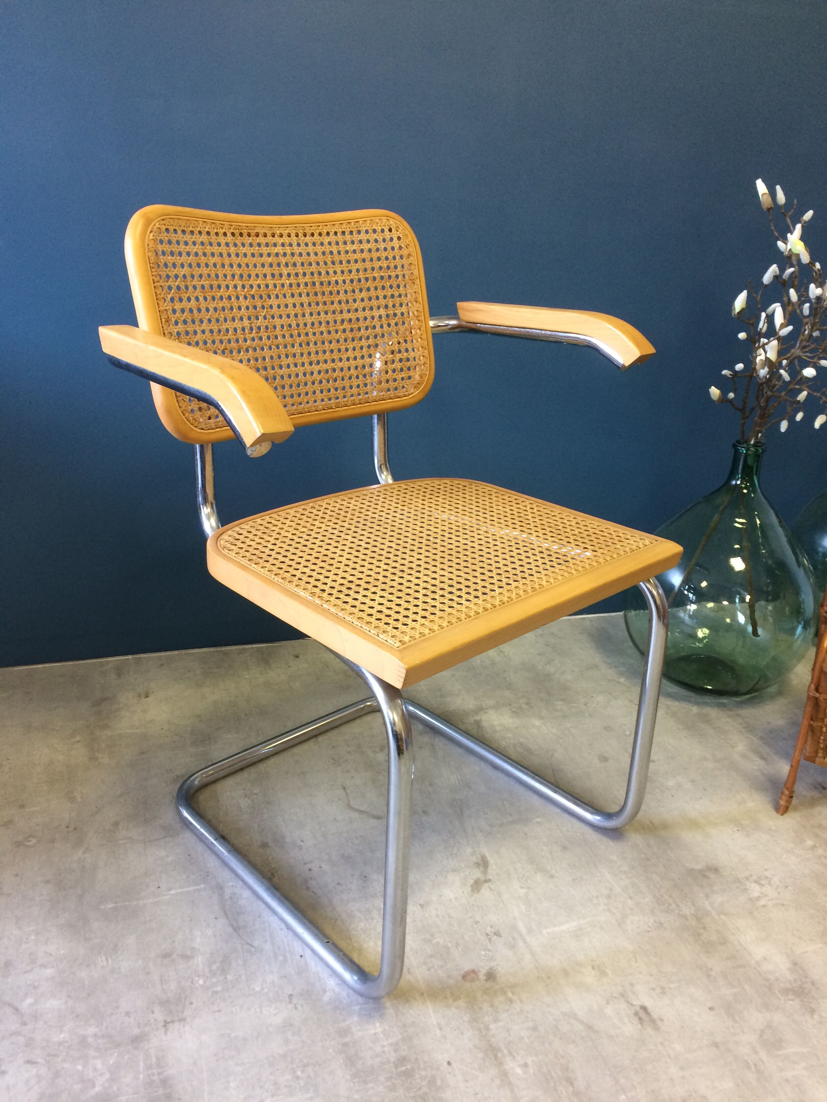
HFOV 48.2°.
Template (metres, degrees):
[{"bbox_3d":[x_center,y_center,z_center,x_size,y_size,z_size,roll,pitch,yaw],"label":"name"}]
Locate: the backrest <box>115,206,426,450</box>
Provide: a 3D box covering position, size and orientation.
[{"bbox_3d":[-0.152,-0.298,1.197,0.446,0.290,0.057,-17,19,-39],"label":"backrest"}]

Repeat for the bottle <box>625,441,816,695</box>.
[{"bbox_3d":[0.564,0.027,1.653,0.337,0.449,0.337,1,23,0],"label":"bottle"}]

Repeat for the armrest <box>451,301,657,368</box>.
[{"bbox_3d":[0.181,-0.299,1.235,0.037,0.061,0.319,-19,30,-39],"label":"armrest"}]

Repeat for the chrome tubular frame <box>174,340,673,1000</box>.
[{"bbox_3d":[-0.023,0.080,1.193,0.554,0.683,0.540,-19,30,-39],"label":"chrome tubular frame"}]

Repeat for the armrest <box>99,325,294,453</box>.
[{"bbox_3d":[-0.219,-0.164,0.896,0.037,0.068,0.319,-19,30,-39],"label":"armrest"}]

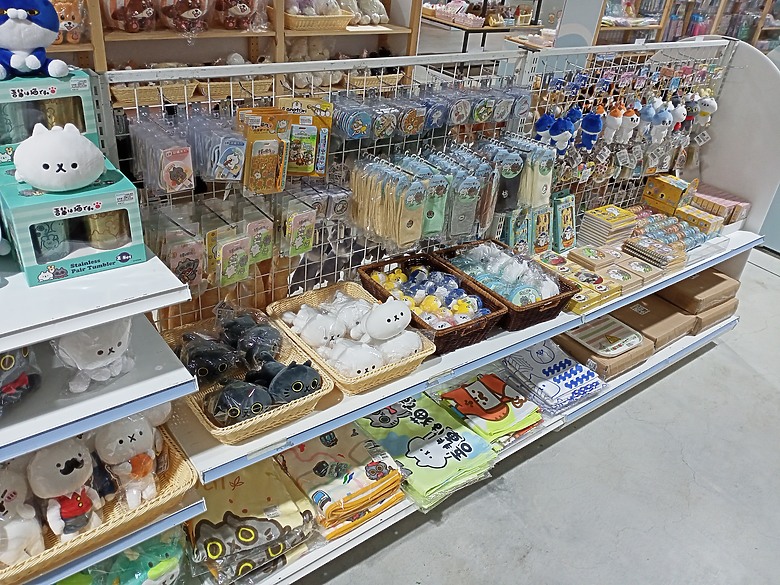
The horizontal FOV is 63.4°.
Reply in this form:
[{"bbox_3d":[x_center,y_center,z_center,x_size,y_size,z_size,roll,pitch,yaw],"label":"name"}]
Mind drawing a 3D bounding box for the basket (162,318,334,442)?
[{"bbox_3d":[-0.351,0.193,1.473,0.290,0.075,0.392,-17,38,-34],"label":"basket"}]

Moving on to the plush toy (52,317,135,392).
[{"bbox_3d":[-0.523,0.064,1.105,0.122,0.148,0.128,28,37,32],"label":"plush toy"}]

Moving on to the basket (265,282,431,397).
[{"bbox_3d":[-0.105,0.120,1.641,0.290,0.075,0.392,-17,38,-34],"label":"basket"}]

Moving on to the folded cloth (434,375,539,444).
[{"bbox_3d":[0.314,0.360,2.002,0.235,0.045,0.210,-18,38,-34],"label":"folded cloth"}]

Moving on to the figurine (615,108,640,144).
[{"bbox_3d":[0.735,-0.515,1.956,0.058,0.110,0.052,-2,31,-13],"label":"figurine"}]

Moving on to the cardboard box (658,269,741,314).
[{"bbox_3d":[1.283,-0.052,2.754,0.312,0.073,0.330,-16,37,-32],"label":"cardboard box"}]

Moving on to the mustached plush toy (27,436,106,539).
[{"bbox_3d":[-0.577,0.344,1.124,0.085,0.195,0.098,11,27,39],"label":"mustached plush toy"}]

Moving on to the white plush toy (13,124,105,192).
[{"bbox_3d":[-0.536,-0.236,1.017,0.140,0.098,0.132,-7,33,-21],"label":"white plush toy"}]

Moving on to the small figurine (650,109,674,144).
[{"bbox_3d":[0.946,-0.578,2.195,0.060,0.112,0.055,1,31,-9],"label":"small figurine"}]

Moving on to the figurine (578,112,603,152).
[{"bbox_3d":[0.626,-0.497,1.960,0.064,0.115,0.058,-15,37,-32],"label":"figurine"}]

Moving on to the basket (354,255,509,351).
[{"bbox_3d":[0.114,0.037,1.787,0.258,0.110,0.370,-15,37,-32],"label":"basket"}]

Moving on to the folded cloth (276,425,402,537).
[{"bbox_3d":[-0.142,0.490,1.737,0.255,0.062,0.290,-18,38,-34],"label":"folded cloth"}]

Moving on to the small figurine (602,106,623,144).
[{"bbox_3d":[0.694,-0.521,1.967,0.052,0.110,0.056,30,38,34],"label":"small figurine"}]

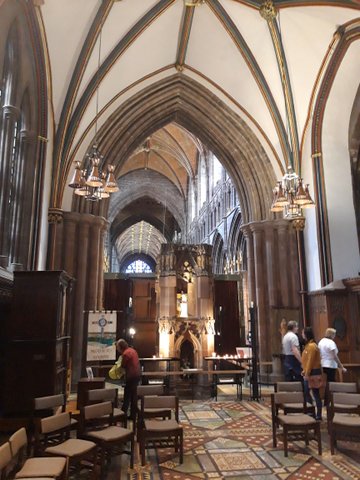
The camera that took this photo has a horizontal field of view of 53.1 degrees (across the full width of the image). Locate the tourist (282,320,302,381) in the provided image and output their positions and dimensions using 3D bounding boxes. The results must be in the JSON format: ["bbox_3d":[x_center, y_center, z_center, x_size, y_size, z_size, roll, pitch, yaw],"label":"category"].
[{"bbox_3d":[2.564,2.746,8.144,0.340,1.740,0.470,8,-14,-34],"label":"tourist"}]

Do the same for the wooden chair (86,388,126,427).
[{"bbox_3d":[-1.147,2.714,5.498,0.520,0.750,0.490,5,-13,-24],"label":"wooden chair"}]

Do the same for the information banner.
[{"bbox_3d":[-1.884,2.288,8.632,0.687,1.199,0.051,1,-11,-6],"label":"information banner"}]

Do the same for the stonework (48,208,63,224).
[{"bbox_3d":[-3.340,-0.615,9.731,0.328,0.389,0.328,1,-11,-6],"label":"stonework"}]

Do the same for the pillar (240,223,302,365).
[{"bbox_3d":[2.653,1.673,10.501,1.333,4.510,1.281,1,-11,-6],"label":"pillar"}]

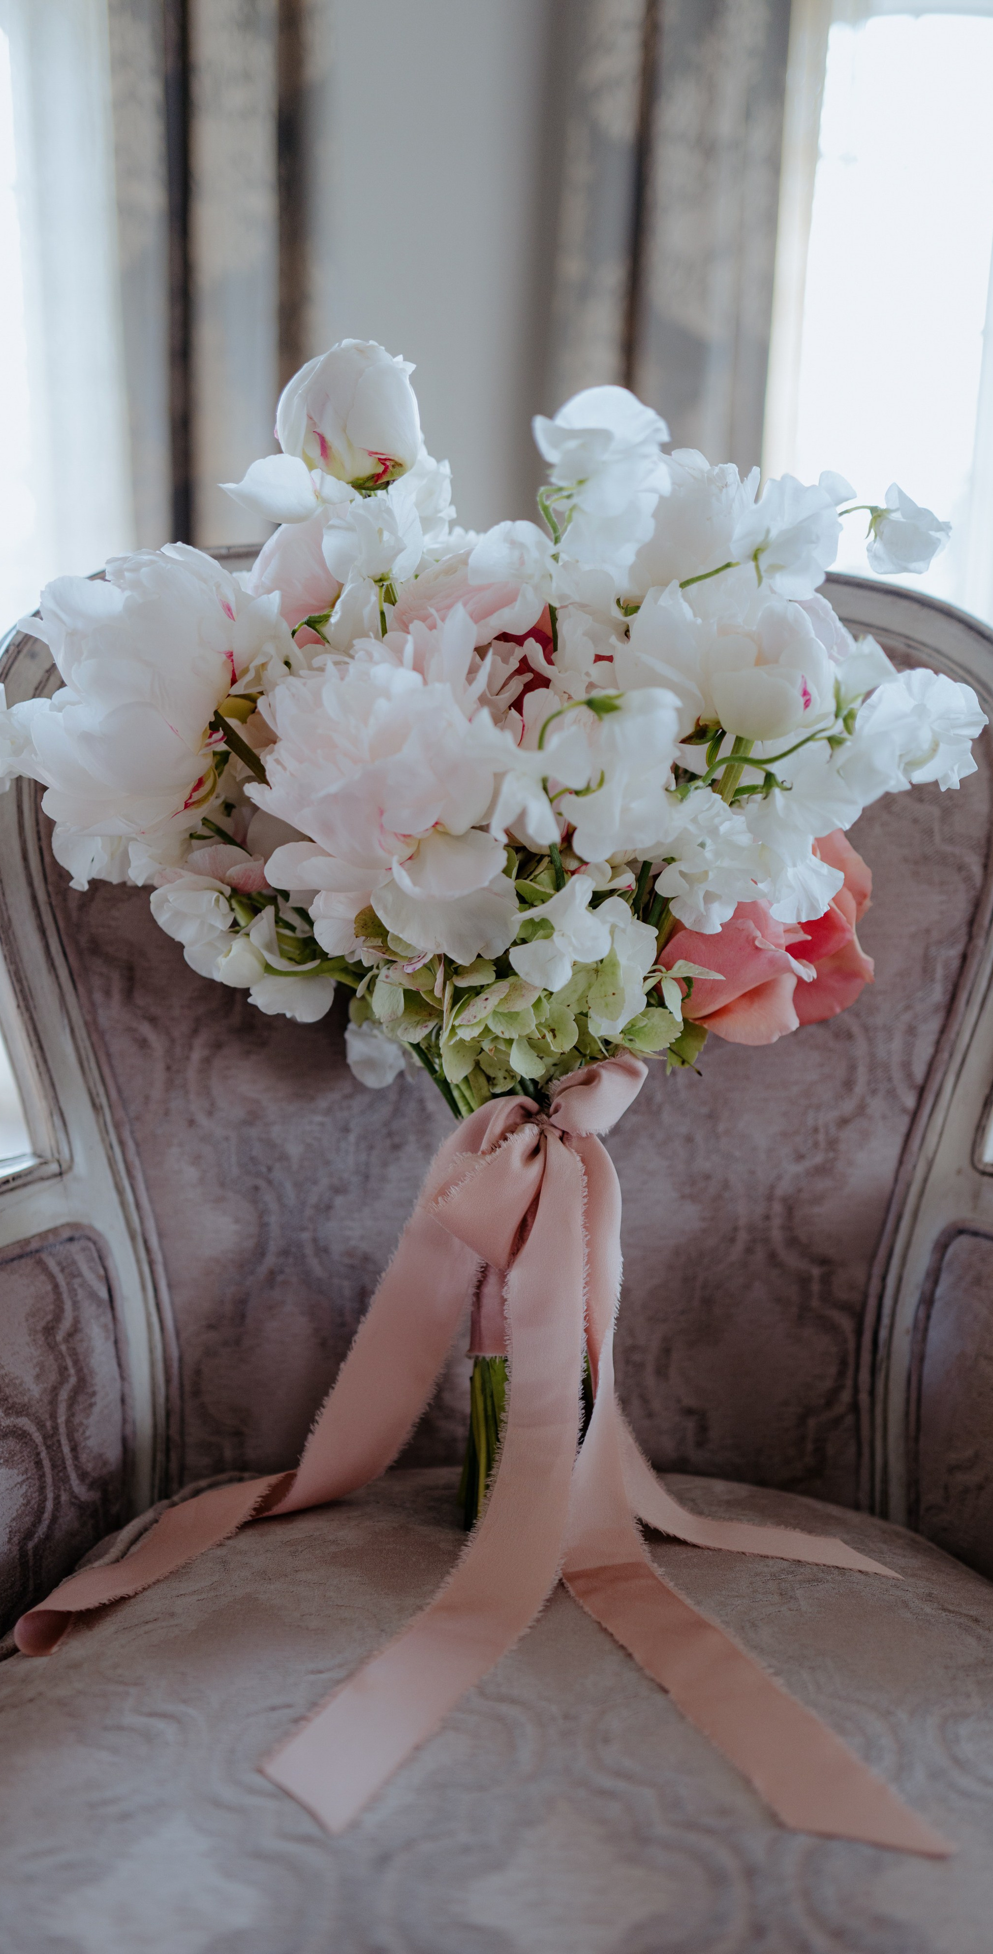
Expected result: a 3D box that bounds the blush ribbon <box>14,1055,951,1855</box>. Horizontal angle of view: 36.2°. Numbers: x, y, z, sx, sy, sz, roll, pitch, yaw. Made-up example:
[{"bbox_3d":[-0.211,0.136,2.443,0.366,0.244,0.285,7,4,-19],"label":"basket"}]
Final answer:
[{"bbox_3d":[-0.004,0.198,0.697,0.440,0.285,0.220,1,14,-2],"label":"blush ribbon"}]

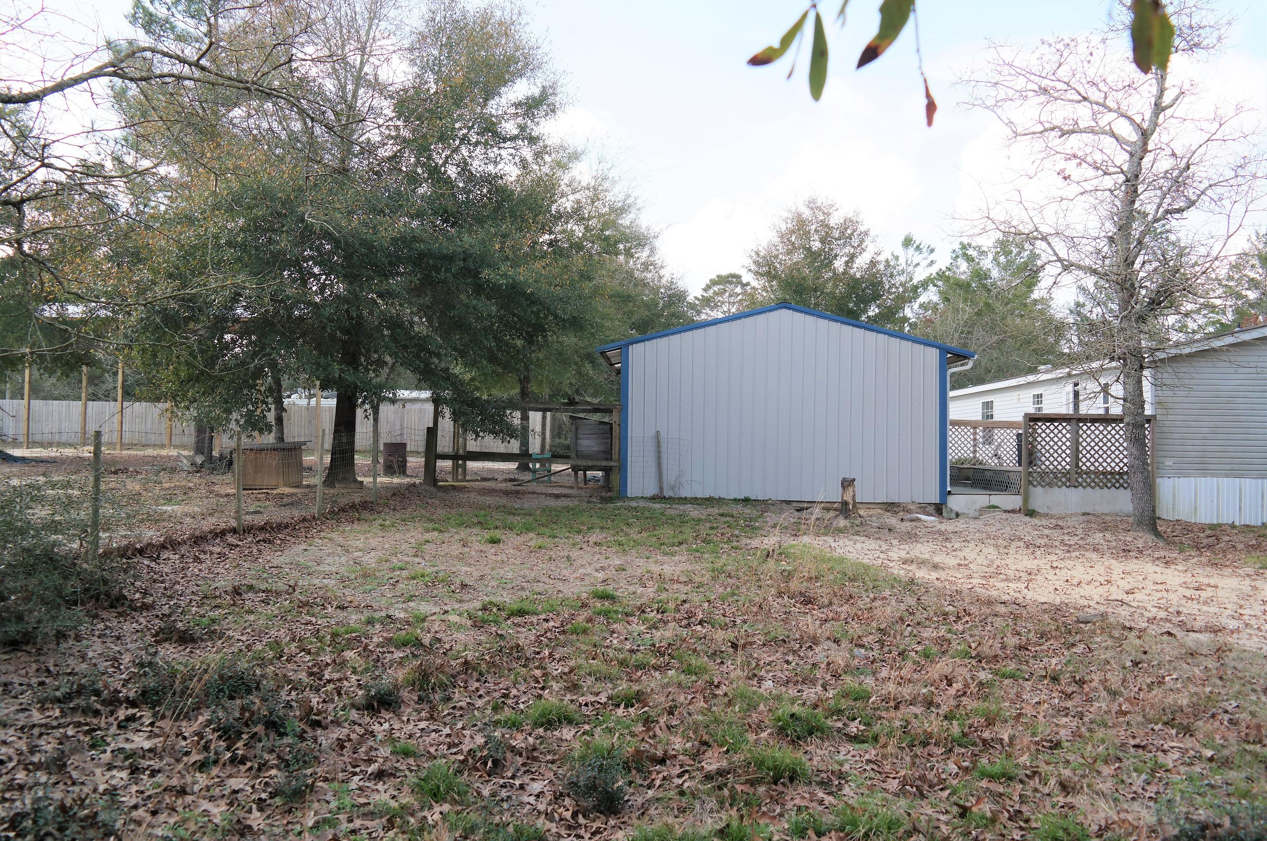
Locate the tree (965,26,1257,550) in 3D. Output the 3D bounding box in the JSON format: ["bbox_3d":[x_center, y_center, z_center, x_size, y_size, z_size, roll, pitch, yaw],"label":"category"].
[{"bbox_3d":[7.724,-2.360,15.300,4.750,8.400,4.500,1,-1,2],"label":"tree"}]

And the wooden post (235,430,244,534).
[{"bbox_3d":[-4.977,0.775,12.000,0.085,1.325,0.085,1,-1,2],"label":"wooden post"}]

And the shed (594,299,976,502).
[{"bbox_3d":[3.000,-0.269,20.897,7.100,3.700,5.900,1,-1,2],"label":"shed"}]

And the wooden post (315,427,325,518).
[{"bbox_3d":[-4.690,0.780,14.200,0.080,1.324,0.080,3,-1,2],"label":"wooden post"}]

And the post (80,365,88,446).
[{"bbox_3d":[-20.819,-0.563,36.000,0.160,3.114,0.160,1,-1,2],"label":"post"}]

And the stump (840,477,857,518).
[{"bbox_3d":[3.686,1.325,16.300,0.280,0.710,0.280,1,-1,2],"label":"stump"}]

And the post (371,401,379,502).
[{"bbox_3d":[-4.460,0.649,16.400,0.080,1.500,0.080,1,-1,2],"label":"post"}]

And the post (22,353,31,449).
[{"bbox_3d":[-21.753,-0.709,34.000,0.160,3.472,0.160,1,-1,2],"label":"post"}]

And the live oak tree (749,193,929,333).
[{"bbox_3d":[8.058,-3.630,38.000,7.500,10.700,7.300,1,-1,2],"label":"live oak tree"}]

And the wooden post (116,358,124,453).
[{"bbox_3d":[-17.846,-0.524,33.000,0.160,3.284,0.160,1,-1,2],"label":"wooden post"}]

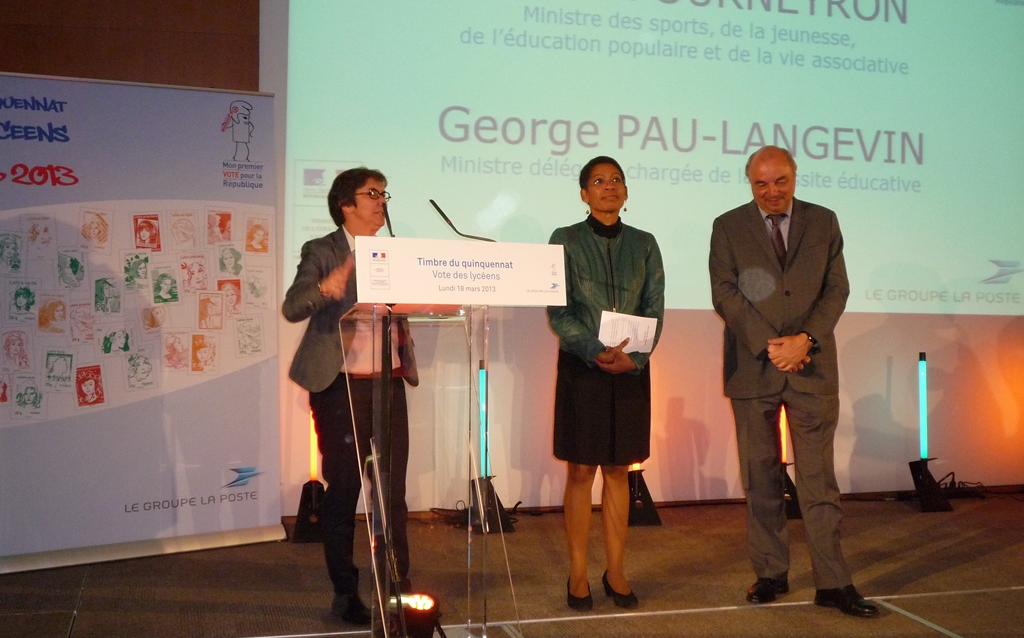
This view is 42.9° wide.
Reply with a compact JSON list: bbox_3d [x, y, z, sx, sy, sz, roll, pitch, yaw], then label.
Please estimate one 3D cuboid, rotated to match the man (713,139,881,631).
[{"bbox_3d":[1.075,0.217,5.040,0.600,1.760,0.450,1,2,3],"label":"man"}]

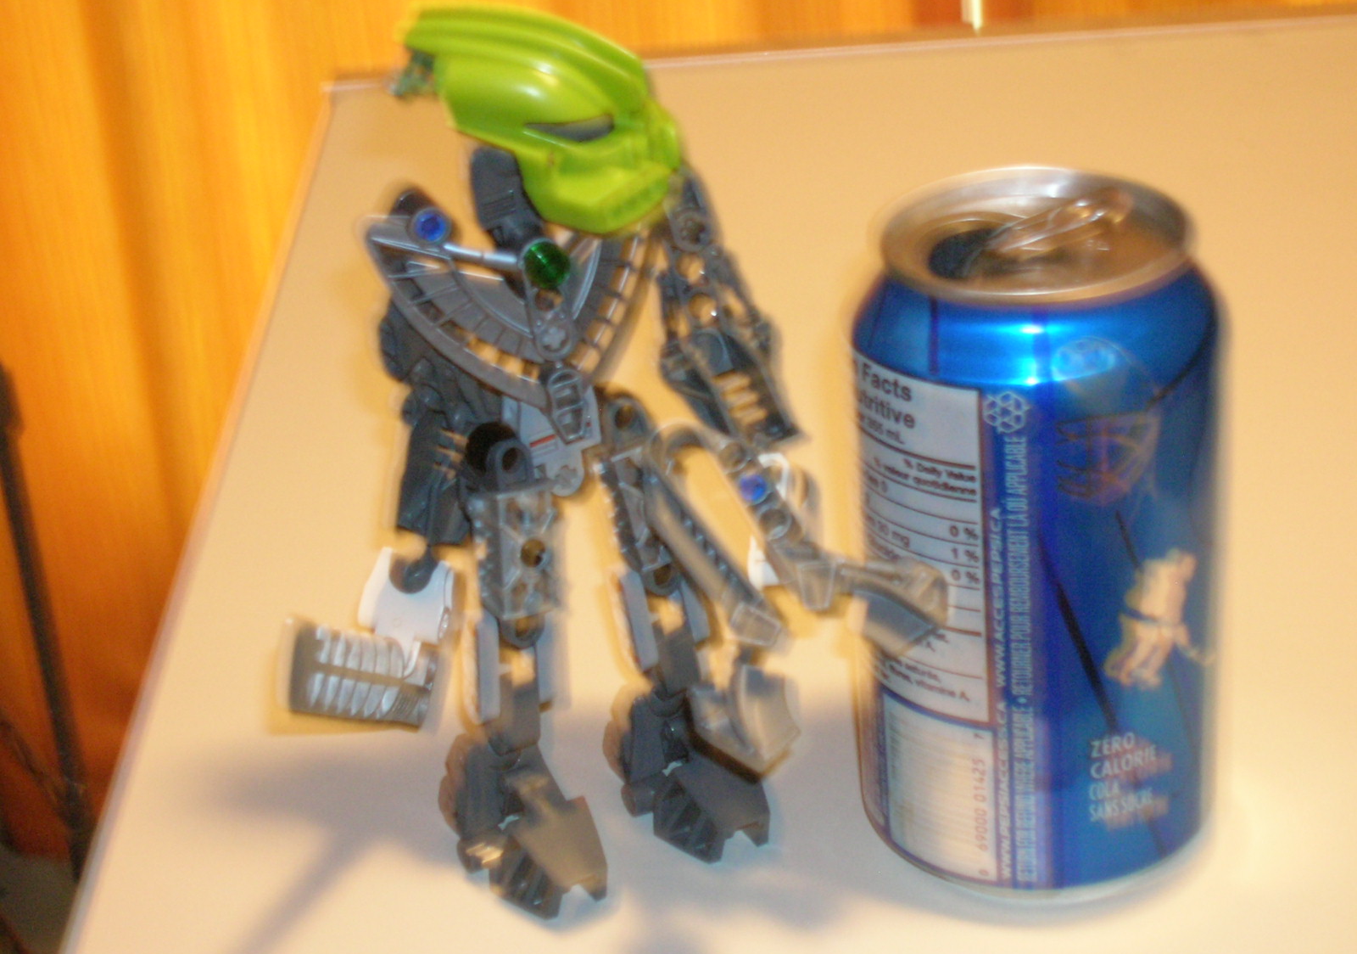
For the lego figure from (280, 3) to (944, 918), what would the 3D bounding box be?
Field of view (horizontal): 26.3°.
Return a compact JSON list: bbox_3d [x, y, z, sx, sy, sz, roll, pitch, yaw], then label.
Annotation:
[{"bbox_3d":[-0.016,0.003,0.510,0.098,0.169,0.087,-18,30,-26],"label":"lego figure"}]

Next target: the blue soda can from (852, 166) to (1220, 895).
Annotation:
[{"bbox_3d":[0.066,0.012,0.535,0.066,0.122,0.066,-3,27,1],"label":"blue soda can"}]

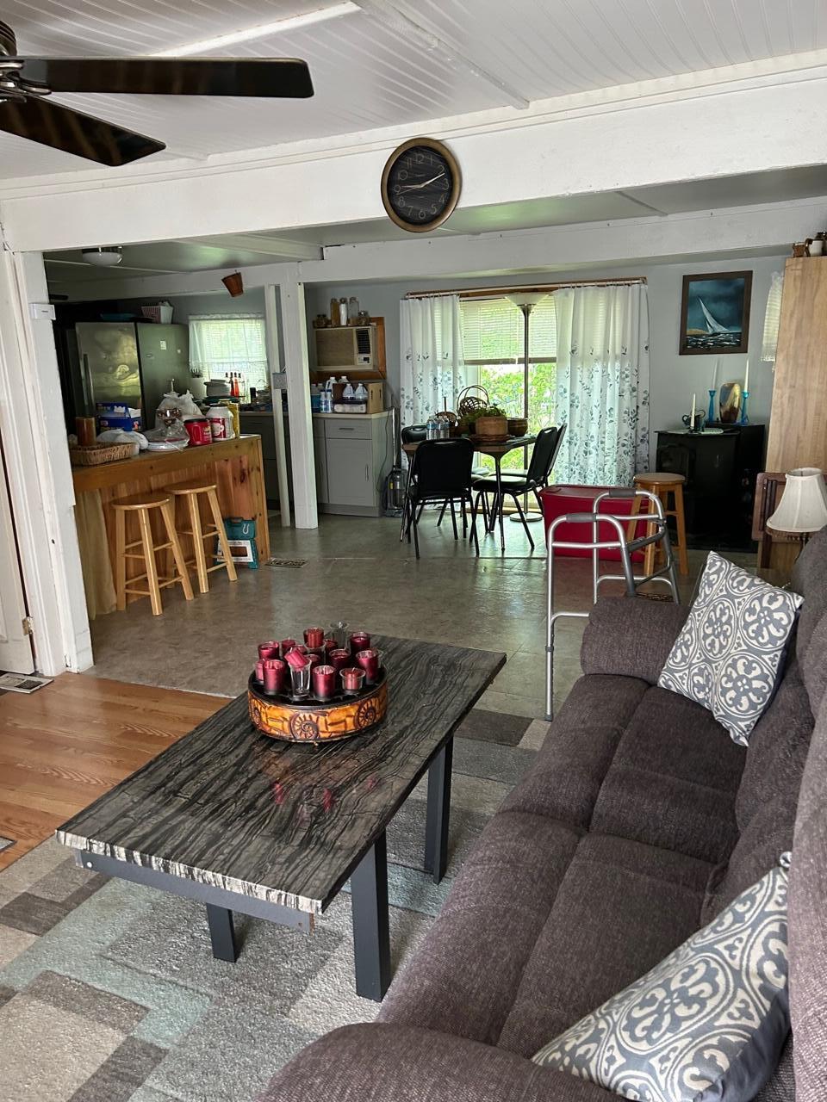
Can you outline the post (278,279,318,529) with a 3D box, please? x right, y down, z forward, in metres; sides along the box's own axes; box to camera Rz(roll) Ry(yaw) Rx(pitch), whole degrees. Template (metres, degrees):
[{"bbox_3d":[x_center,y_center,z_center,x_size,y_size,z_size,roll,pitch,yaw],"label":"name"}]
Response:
[{"bbox_3d":[-0.923,-1.149,6.753,0.160,1.965,0.110,5,16,27],"label":"post"}]

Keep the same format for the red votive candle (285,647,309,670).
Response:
[{"bbox_3d":[-0.313,0.291,2.230,0.041,0.050,0.041,-33,15,36],"label":"red votive candle"}]

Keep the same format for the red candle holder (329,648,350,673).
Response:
[{"bbox_3d":[-0.198,0.313,2.240,0.057,0.074,0.057,-2,14,0],"label":"red candle holder"}]

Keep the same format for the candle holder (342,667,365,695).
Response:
[{"bbox_3d":[-0.156,0.341,2.164,0.065,0.055,0.065,-2,14,0],"label":"candle holder"}]

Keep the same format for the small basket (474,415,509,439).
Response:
[{"bbox_3d":[0.607,-0.976,6.453,0.235,0.165,0.235,6,16,28],"label":"small basket"}]

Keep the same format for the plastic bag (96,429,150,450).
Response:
[{"bbox_3d":[-1.815,-0.667,5.093,0.210,0.130,0.260,5,16,27],"label":"plastic bag"}]

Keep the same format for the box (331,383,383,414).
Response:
[{"bbox_3d":[-0.511,-1.390,7.484,0.360,0.265,0.280,6,16,28],"label":"box"}]

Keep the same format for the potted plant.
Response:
[{"bbox_3d":[0.602,-1.010,6.447,0.260,0.235,0.260,-2,14,0],"label":"potted plant"}]

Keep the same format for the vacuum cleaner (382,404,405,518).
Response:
[{"bbox_3d":[-0.143,-0.793,7.367,0.270,0.970,0.280,2,15,15],"label":"vacuum cleaner"}]

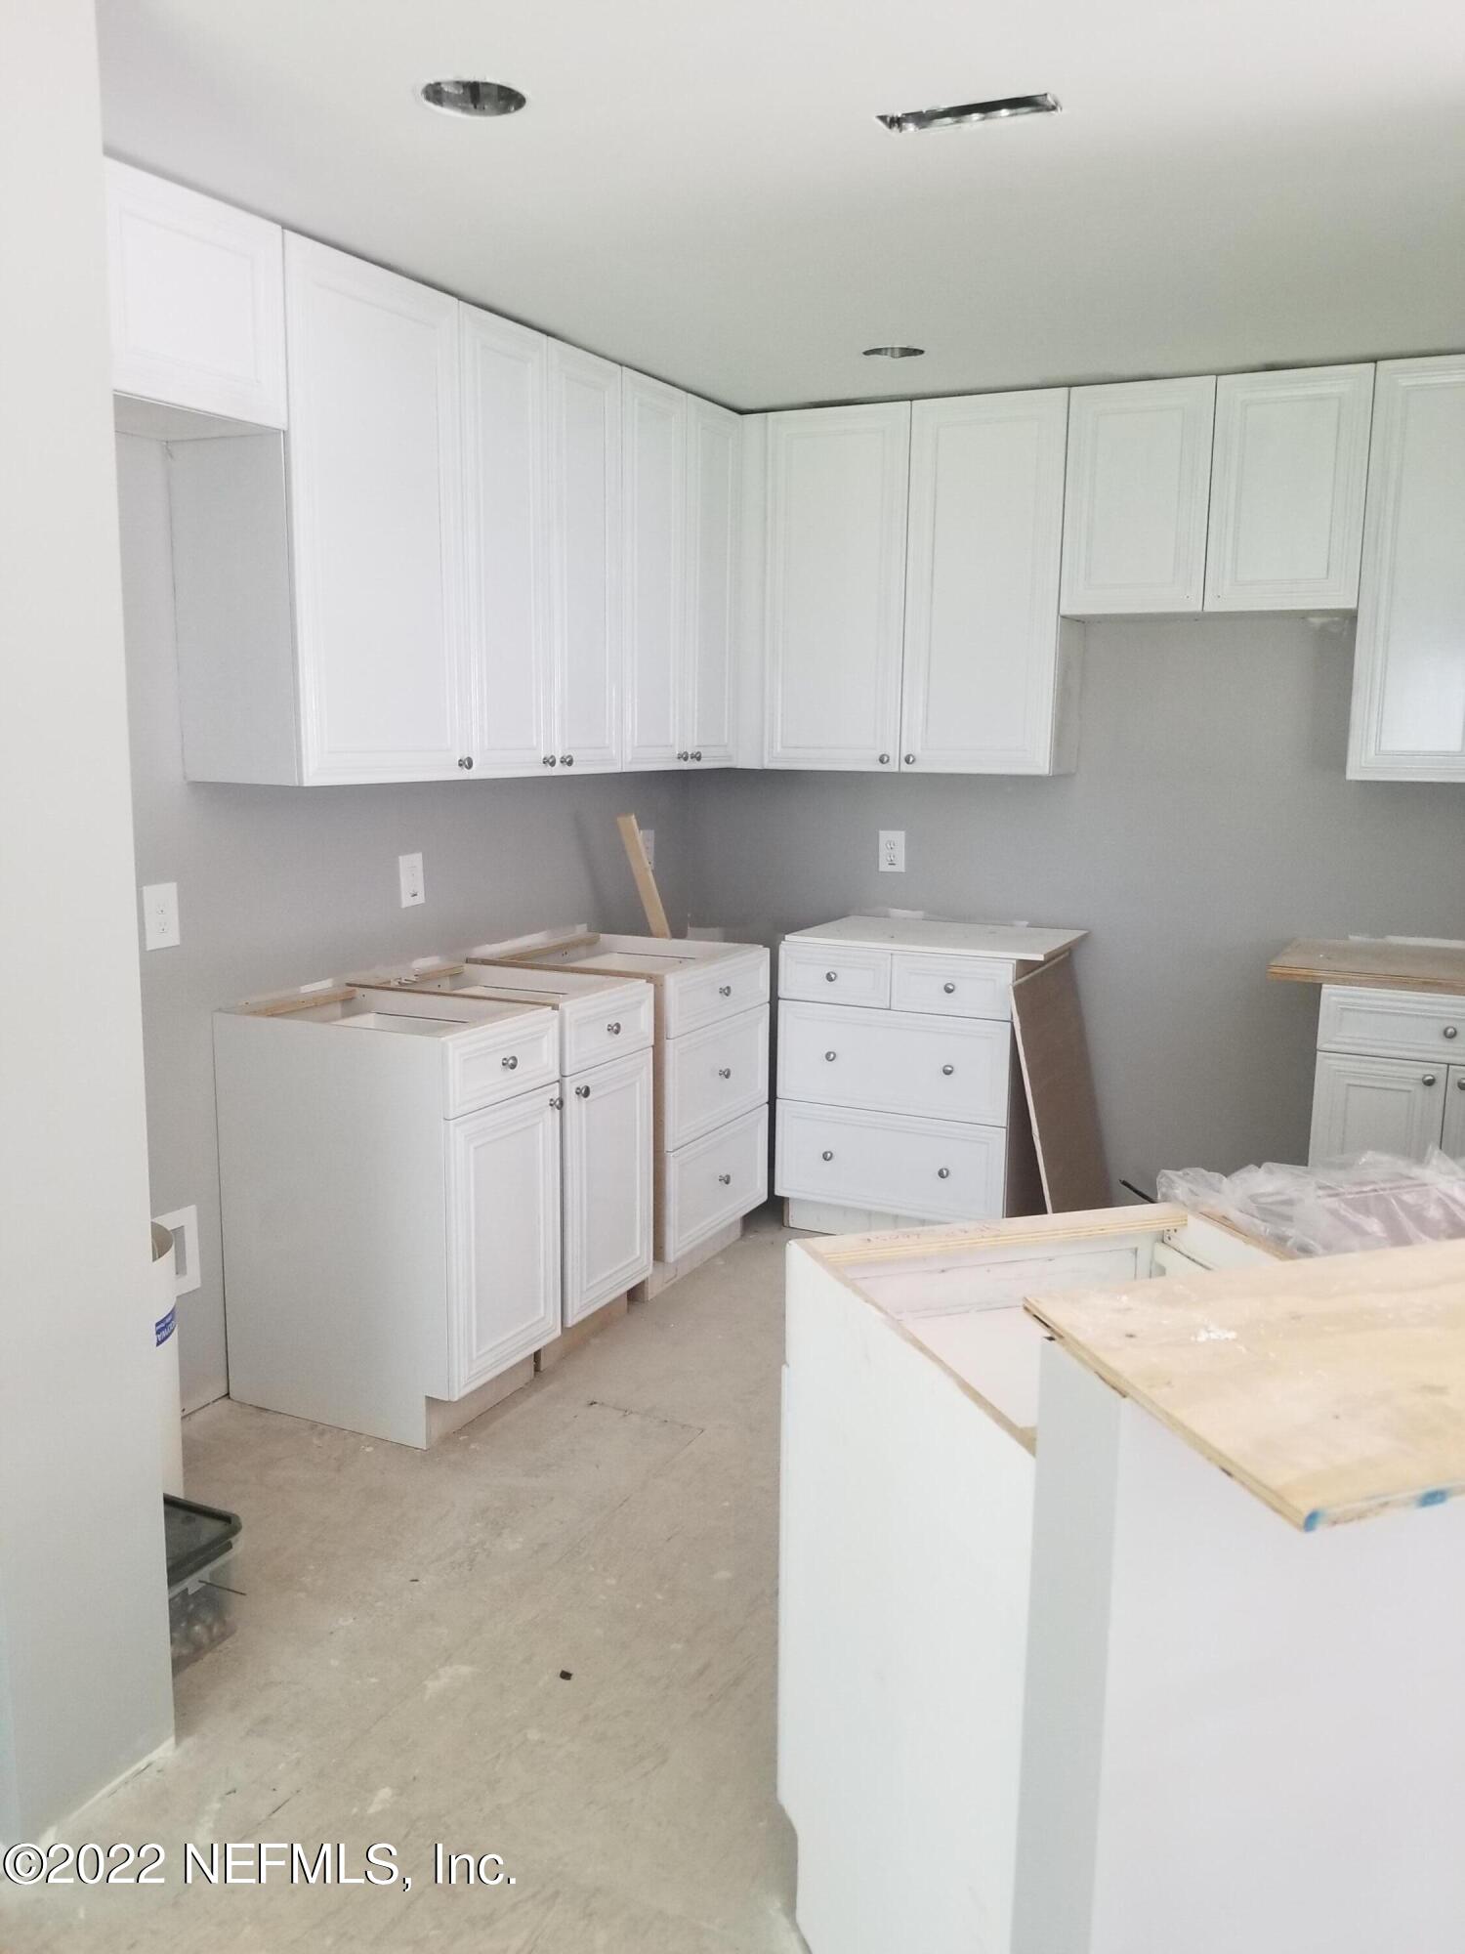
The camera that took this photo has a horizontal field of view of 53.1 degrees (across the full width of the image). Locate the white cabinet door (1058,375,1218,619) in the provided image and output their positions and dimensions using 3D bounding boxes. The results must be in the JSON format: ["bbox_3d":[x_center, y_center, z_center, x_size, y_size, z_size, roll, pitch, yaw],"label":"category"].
[{"bbox_3d":[1.086,-1.281,3.941,0.384,0.597,0.022,6,11,26],"label":"white cabinet door"}]

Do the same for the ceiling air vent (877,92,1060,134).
[{"bbox_3d":[0.362,-1.312,2.233,0.265,0.025,0.080,5,11,21],"label":"ceiling air vent"}]

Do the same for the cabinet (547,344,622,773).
[{"bbox_3d":[-0.518,-1.062,3.837,0.331,1.045,0.340,6,11,27],"label":"cabinet"}]

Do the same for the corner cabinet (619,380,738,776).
[{"bbox_3d":[-0.280,-1.141,4.307,0.327,1.048,0.702,6,11,27],"label":"corner cabinet"}]

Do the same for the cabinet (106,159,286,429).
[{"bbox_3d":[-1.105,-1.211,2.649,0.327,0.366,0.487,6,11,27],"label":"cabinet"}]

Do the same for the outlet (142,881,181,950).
[{"bbox_3d":[-1.184,-0.126,3.056,0.010,0.134,0.089,6,11,27],"label":"outlet"}]

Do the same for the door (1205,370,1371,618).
[{"bbox_3d":[1.427,-1.248,3.770,0.378,0.597,0.022,6,11,26],"label":"door"}]

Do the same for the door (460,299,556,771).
[{"bbox_3d":[-0.537,-0.998,3.469,0.025,1.045,0.344,6,11,27],"label":"door"}]

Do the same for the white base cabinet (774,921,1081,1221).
[{"bbox_3d":[0.607,0.312,4.493,0.748,0.914,0.619,6,11,27],"label":"white base cabinet"}]

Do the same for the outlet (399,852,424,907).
[{"bbox_3d":[-0.817,-0.246,3.765,0.010,0.133,0.090,6,11,27],"label":"outlet"}]

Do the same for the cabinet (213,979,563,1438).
[{"bbox_3d":[-0.767,0.512,3.318,0.628,0.889,0.407,6,11,27],"label":"cabinet"}]

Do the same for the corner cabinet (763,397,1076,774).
[{"bbox_3d":[0.580,-1.155,4.443,0.920,1.048,0.324,6,11,27],"label":"corner cabinet"}]

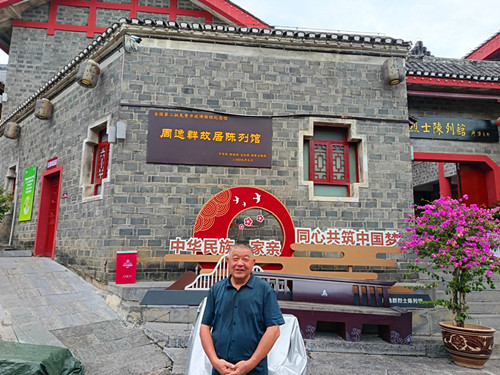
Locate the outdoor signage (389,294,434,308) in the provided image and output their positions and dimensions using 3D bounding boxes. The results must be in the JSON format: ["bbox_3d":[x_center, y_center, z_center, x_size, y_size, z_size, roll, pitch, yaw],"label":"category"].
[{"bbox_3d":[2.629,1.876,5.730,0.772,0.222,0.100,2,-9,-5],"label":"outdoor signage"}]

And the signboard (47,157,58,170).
[{"bbox_3d":[-4.913,-0.592,8.635,0.706,0.243,0.040,-7,-12,42],"label":"signboard"}]

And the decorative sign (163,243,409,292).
[{"bbox_3d":[0.674,1.328,5.729,4.132,0.784,0.100,2,-9,-5],"label":"decorative sign"}]

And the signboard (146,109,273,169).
[{"bbox_3d":[-0.718,-0.904,6.473,2.313,0.985,0.060,2,-9,-6],"label":"signboard"}]

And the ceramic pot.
[{"bbox_3d":[3.046,2.208,4.853,0.681,0.494,0.681,1,-9,0],"label":"ceramic pot"}]

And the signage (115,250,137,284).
[{"bbox_3d":[-2.123,1.384,5.989,0.344,0.555,0.080,2,-9,-8],"label":"signage"}]

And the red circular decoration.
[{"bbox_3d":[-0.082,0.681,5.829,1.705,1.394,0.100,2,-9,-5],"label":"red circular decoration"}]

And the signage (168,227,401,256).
[{"bbox_3d":[0.639,0.898,5.688,3.857,0.469,0.080,2,-9,-5],"label":"signage"}]

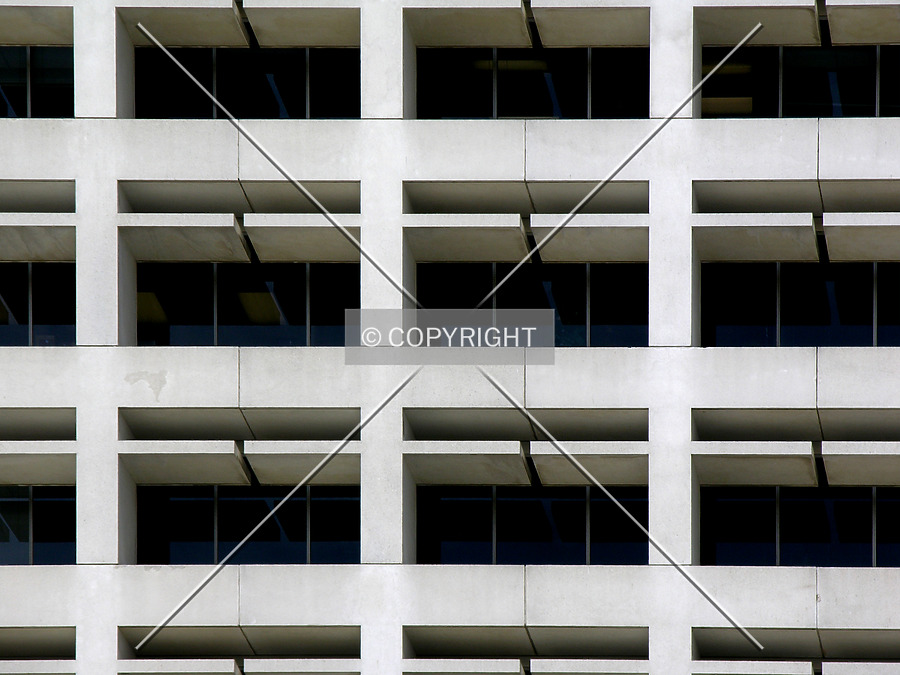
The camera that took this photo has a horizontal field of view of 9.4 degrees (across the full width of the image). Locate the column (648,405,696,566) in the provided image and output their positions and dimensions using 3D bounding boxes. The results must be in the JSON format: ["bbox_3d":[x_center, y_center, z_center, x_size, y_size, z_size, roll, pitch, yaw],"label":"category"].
[{"bbox_3d":[3.523,2.381,87.239,0.703,2.556,0.900,0,0,3],"label":"column"}]

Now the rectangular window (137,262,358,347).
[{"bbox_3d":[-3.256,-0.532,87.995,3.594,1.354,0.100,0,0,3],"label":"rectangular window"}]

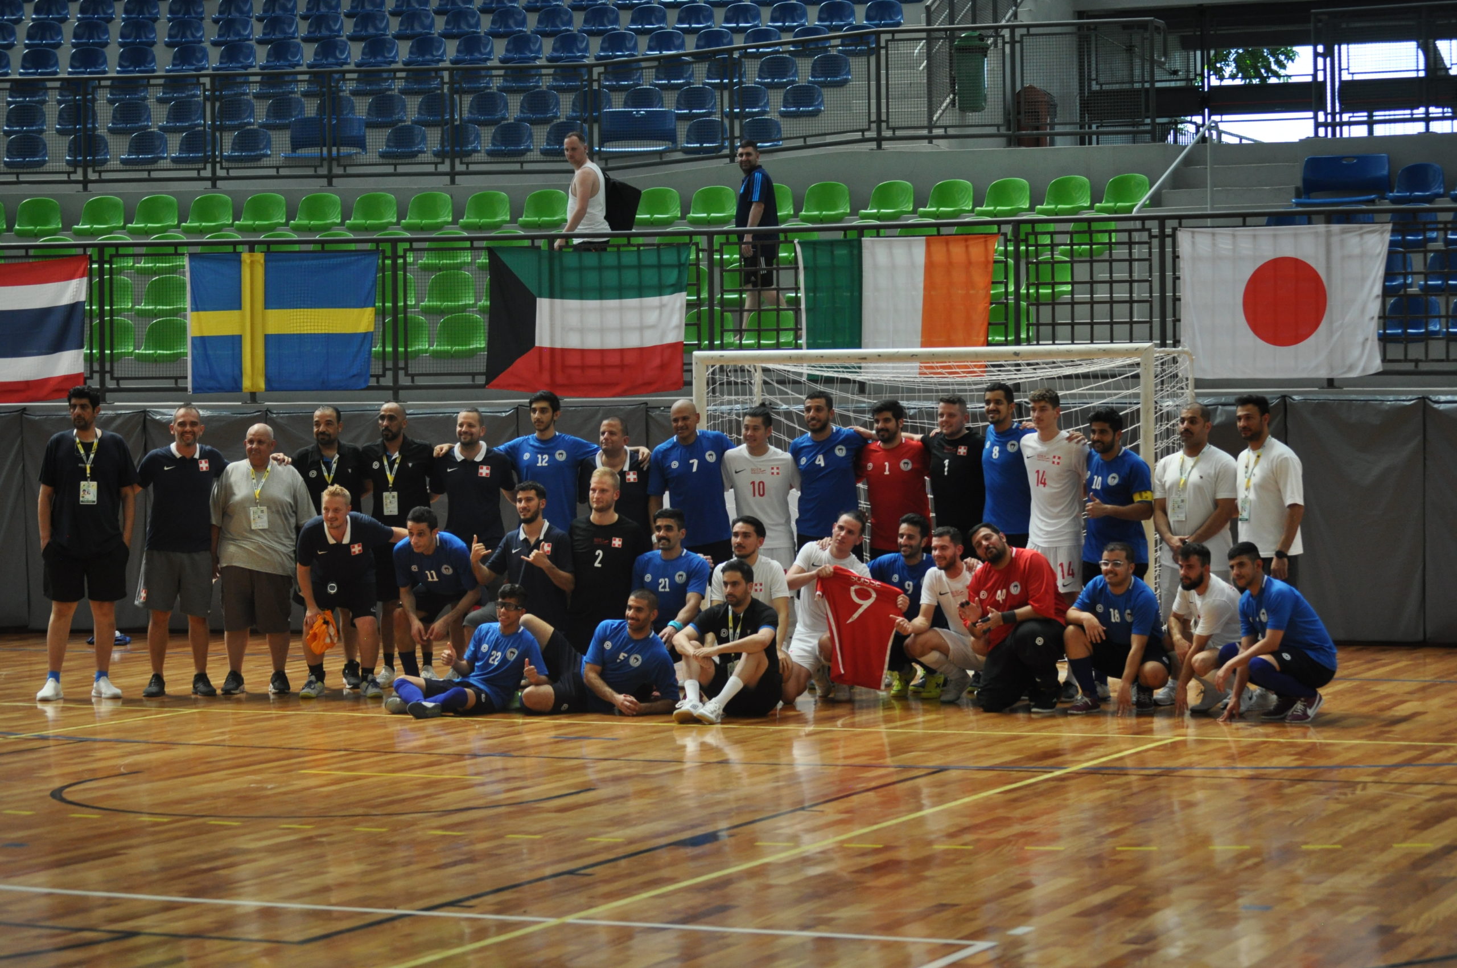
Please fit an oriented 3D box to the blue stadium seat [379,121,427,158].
[{"bbox_3d":[-3.237,-3.415,32.900,0.420,0.365,0.400,0,1,9],"label":"blue stadium seat"}]

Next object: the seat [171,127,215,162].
[{"bbox_3d":[-5.589,-3.533,34.700,0.430,0.350,0.400,0,0,4],"label":"seat"}]

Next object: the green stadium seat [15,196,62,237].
[{"bbox_3d":[-6.442,-2.487,30.950,0.430,0.395,0.410,0,0,-7],"label":"green stadium seat"}]

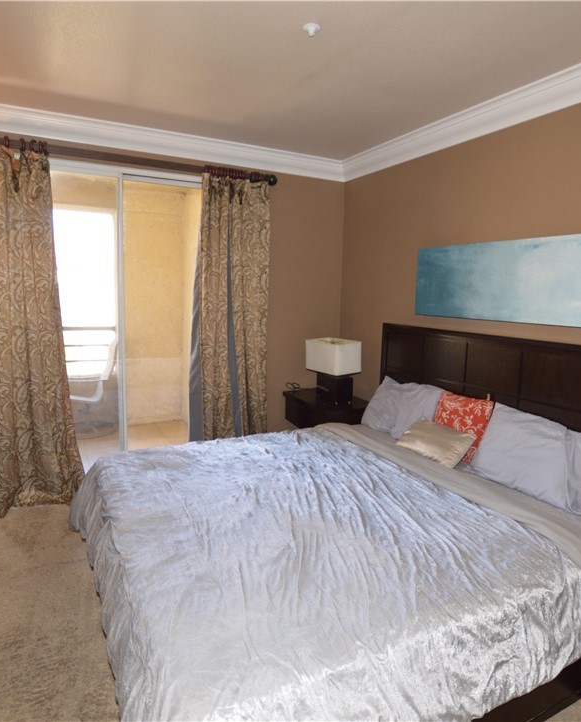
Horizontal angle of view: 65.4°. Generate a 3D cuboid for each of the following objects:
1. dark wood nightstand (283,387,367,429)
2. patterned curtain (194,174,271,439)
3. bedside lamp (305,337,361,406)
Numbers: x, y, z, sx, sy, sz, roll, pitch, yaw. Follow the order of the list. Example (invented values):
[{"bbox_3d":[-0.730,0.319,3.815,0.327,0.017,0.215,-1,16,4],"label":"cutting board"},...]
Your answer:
[{"bbox_3d":[0.279,0.646,3.648,0.460,0.680,0.630,-3,10,-29],"label":"dark wood nightstand"},{"bbox_3d":[-0.447,-0.169,3.443,0.603,2.313,0.130,-2,9,-24],"label":"patterned curtain"},{"bbox_3d":[0.333,0.076,3.530,0.225,0.475,0.420,-4,10,-32],"label":"bedside lamp"}]

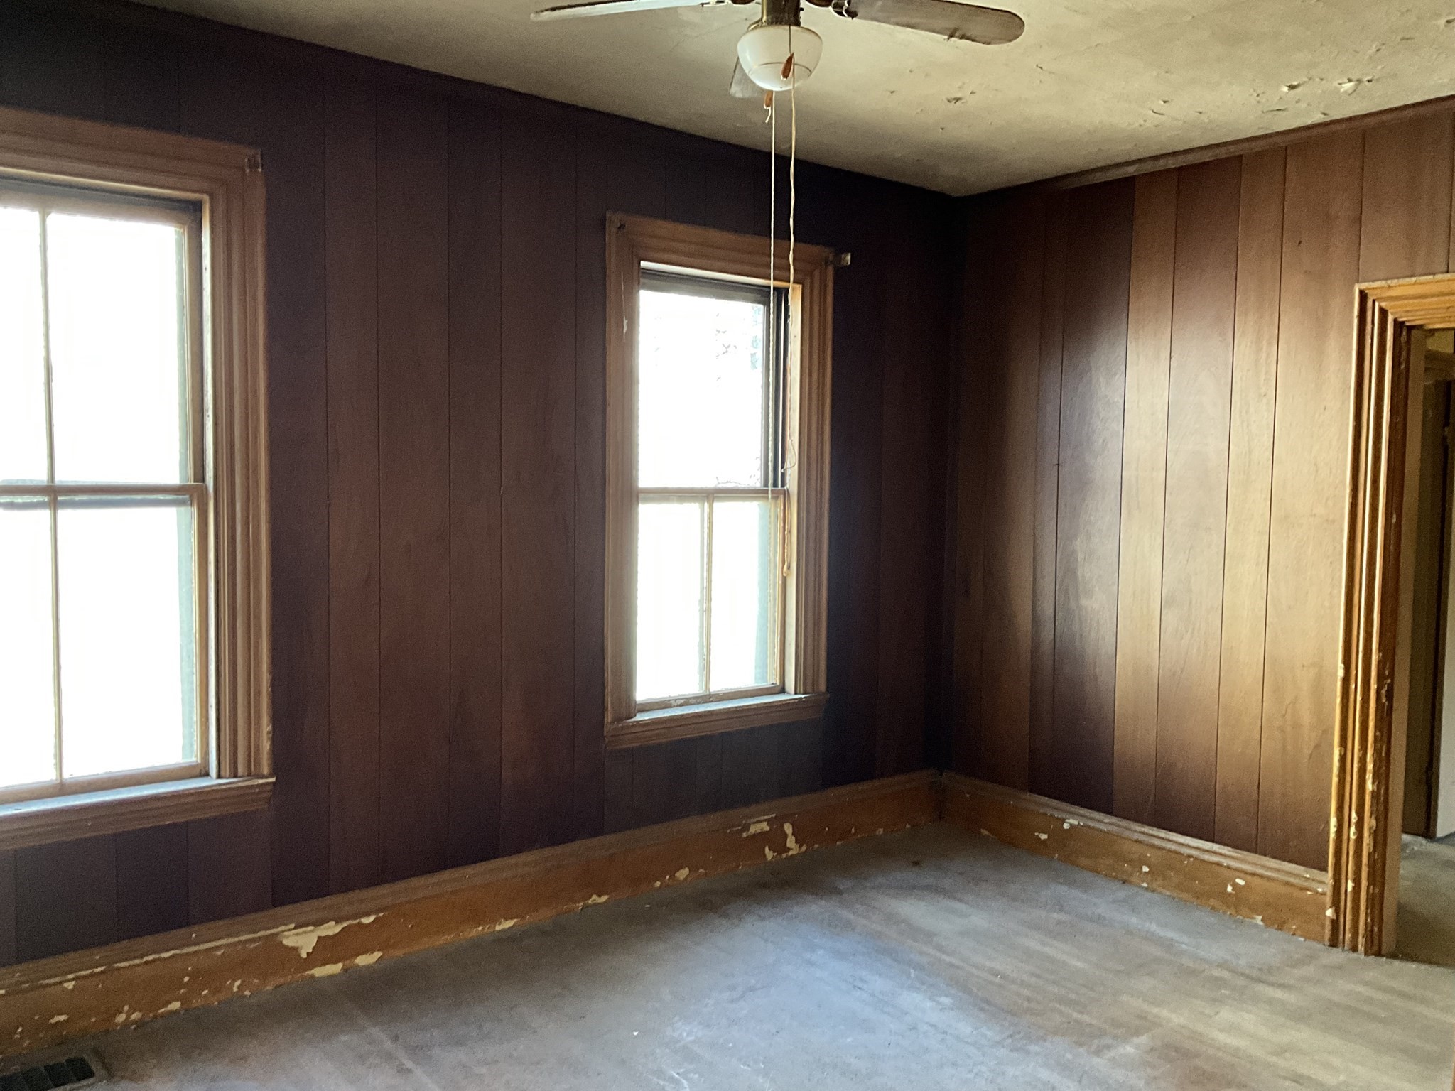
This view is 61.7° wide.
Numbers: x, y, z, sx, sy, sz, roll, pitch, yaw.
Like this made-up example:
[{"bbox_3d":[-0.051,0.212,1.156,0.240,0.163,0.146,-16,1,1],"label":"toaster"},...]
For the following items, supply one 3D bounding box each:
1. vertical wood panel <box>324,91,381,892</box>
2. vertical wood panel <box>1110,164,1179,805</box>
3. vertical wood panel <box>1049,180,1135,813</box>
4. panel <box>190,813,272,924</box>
[{"bbox_3d":[-1.120,-0.152,3.632,0.155,2.399,0.030,-2,5,-40],"label":"vertical wood panel"},{"bbox_3d":[1.536,-0.163,4.504,0.020,2.377,0.179,-2,5,-39],"label":"vertical wood panel"},{"bbox_3d":[1.415,-0.181,4.748,0.030,2.424,0.282,-2,5,-40],"label":"vertical wood panel"},{"bbox_3d":[-1.417,0.910,3.464,0.230,0.292,0.030,-2,5,-40],"label":"panel"}]

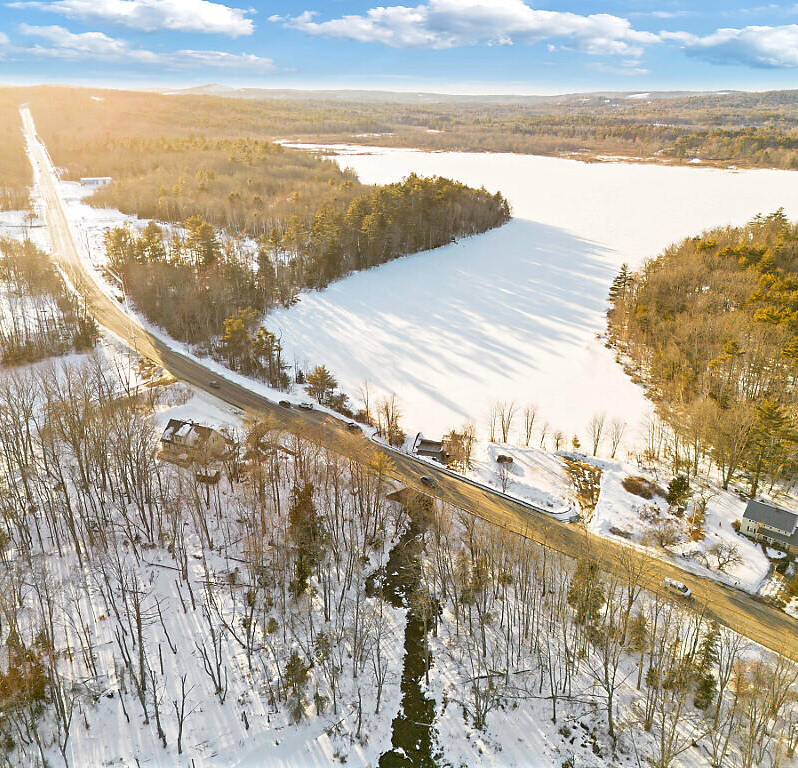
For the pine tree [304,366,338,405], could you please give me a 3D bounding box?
[{"bbox_3d":[-22.638,0.210,204.751,9.500,12.455,9.500,0,22,0],"label":"pine tree"}]

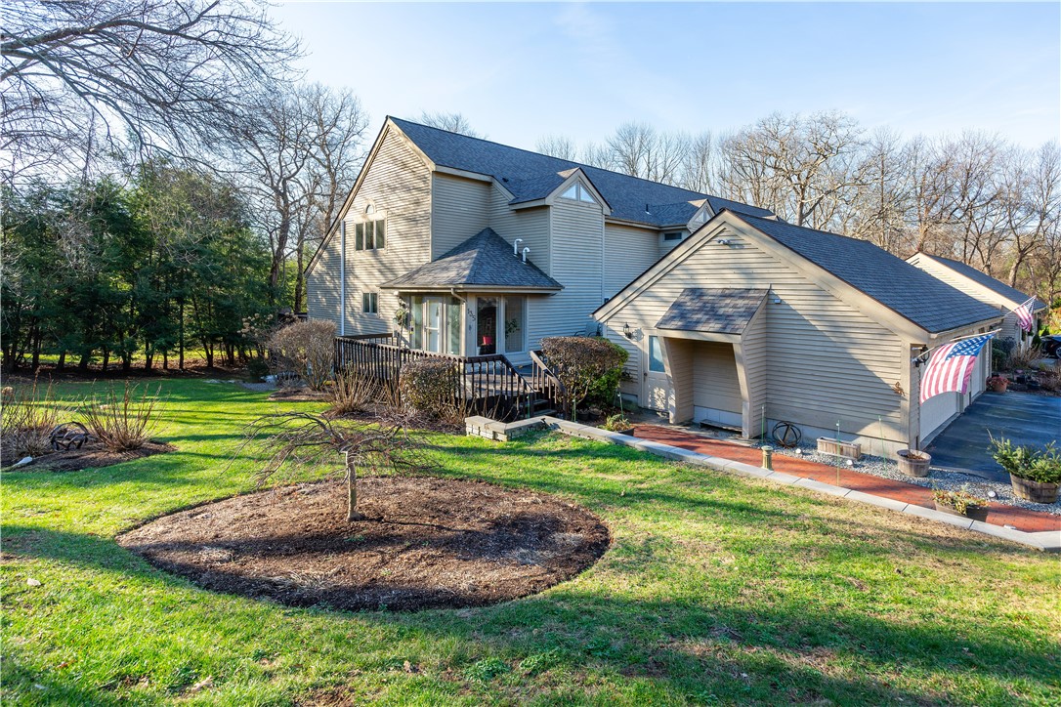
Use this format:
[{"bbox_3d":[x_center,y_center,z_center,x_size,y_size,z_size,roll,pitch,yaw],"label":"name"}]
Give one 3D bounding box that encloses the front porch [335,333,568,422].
[{"bbox_3d":[-3.115,0.540,14.200,7.500,1.500,1.250,5,8,42],"label":"front porch"}]

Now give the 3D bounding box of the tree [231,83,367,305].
[{"bbox_3d":[-12.452,-7.556,27.000,7.600,14.200,7.000,0,6,0],"label":"tree"}]

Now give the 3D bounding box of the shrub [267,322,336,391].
[{"bbox_3d":[-7.362,0.078,16.100,2.250,2.250,2.100,0,6,0],"label":"shrub"}]

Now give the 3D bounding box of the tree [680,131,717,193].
[{"bbox_3d":[14.128,-10.606,42.000,3.200,16.000,3.200,0,6,0],"label":"tree"}]

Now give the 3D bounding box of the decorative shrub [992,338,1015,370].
[{"bbox_3d":[16.919,0.035,18.000,1.100,1.200,1.100,0,6,0],"label":"decorative shrub"}]

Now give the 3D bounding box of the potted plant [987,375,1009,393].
[{"bbox_3d":[14.011,0.936,15.000,0.680,0.550,0.650,0,6,0],"label":"potted plant"}]

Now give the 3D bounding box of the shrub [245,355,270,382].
[{"bbox_3d":[-9.266,0.530,17.000,0.880,0.900,0.880,0,6,0],"label":"shrub"}]

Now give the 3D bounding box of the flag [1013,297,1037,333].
[{"bbox_3d":[15.082,-1.193,15.300,0.350,1.100,0.650,-5,8,-41],"label":"flag"}]

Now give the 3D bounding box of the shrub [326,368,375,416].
[{"bbox_3d":[-4.831,1.040,13.500,1.350,1.320,1.300,0,6,0],"label":"shrub"}]

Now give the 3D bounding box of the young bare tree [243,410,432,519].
[{"bbox_3d":[-2.734,1.613,7.100,2.850,1.550,2.500,0,6,0],"label":"young bare tree"}]

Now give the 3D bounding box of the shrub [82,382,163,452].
[{"bbox_3d":[-8.265,1.243,10.200,1.750,1.420,1.600,0,6,0],"label":"shrub"}]

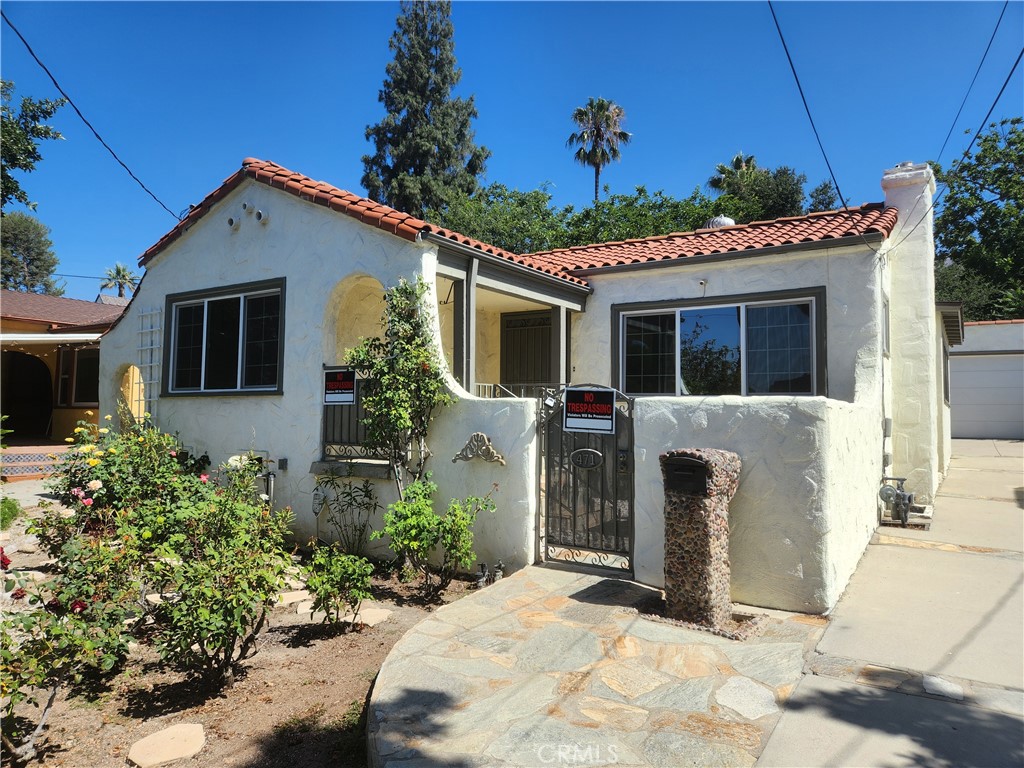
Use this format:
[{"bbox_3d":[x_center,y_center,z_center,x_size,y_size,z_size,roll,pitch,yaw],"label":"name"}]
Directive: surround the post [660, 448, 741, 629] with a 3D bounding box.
[{"bbox_3d":[1.386,1.073,4.914,0.370,1.190,0.470,-2,-3,42],"label":"post"}]

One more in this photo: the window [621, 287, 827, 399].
[{"bbox_3d":[2.680,-0.496,9.183,2.882,1.380,0.140,-1,-3,32],"label":"window"}]

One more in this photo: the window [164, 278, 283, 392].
[{"bbox_3d":[-3.772,-0.547,8.782,2.516,1.406,0.140,-1,-3,32],"label":"window"}]

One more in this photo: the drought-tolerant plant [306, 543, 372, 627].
[{"bbox_3d":[-1.281,1.457,5.044,0.490,0.600,0.470,1,-2,-14],"label":"drought-tolerant plant"}]

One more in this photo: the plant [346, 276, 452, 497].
[{"bbox_3d":[-1.107,0.386,6.666,1.050,2.846,0.620,-1,-3,32],"label":"plant"}]

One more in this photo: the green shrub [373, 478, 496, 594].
[{"bbox_3d":[-0.665,1.297,5.740,1.000,0.980,0.800,1,-2,-7],"label":"green shrub"}]

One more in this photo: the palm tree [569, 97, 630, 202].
[{"bbox_3d":[5.245,-7.254,41.602,3.800,20.755,3.800,0,-2,7],"label":"palm tree"}]

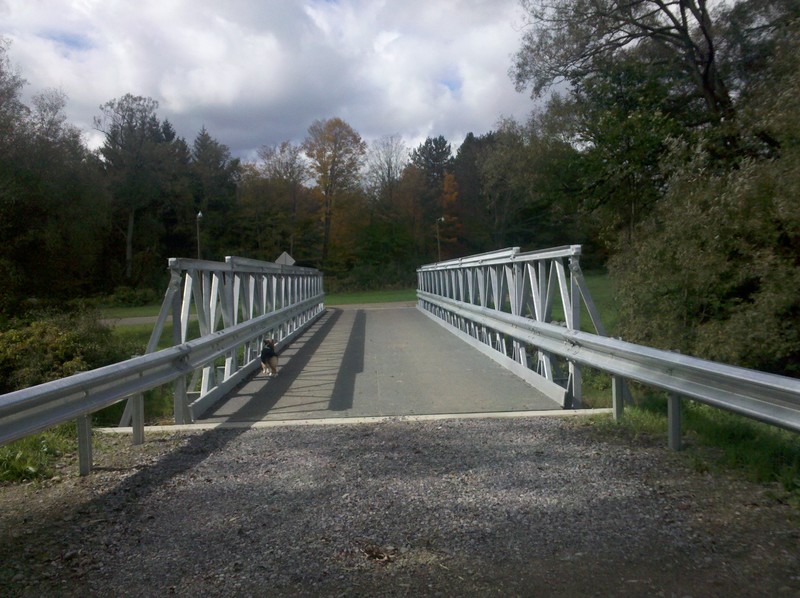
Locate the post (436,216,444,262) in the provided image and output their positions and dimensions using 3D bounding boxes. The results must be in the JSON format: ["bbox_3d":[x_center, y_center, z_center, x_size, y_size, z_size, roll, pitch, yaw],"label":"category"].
[{"bbox_3d":[3.670,-4.120,62.000,0.800,6.600,0.350,-1,2,23],"label":"post"}]

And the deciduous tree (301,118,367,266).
[{"bbox_3d":[-6.620,-9.910,70.000,6.600,17.200,6.600,-2,2,0],"label":"deciduous tree"}]

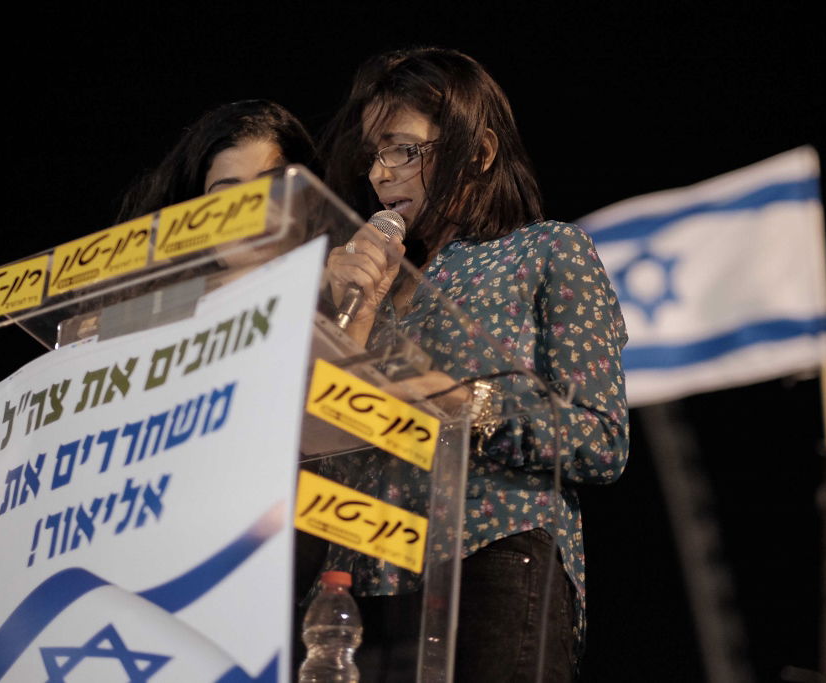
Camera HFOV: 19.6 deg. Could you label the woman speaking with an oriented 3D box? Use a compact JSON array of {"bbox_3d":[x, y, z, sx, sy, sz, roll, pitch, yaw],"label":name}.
[{"bbox_3d":[0.036,0.374,2.865,0.400,1.600,0.450,19,-24,-38],"label":"woman speaking"}]

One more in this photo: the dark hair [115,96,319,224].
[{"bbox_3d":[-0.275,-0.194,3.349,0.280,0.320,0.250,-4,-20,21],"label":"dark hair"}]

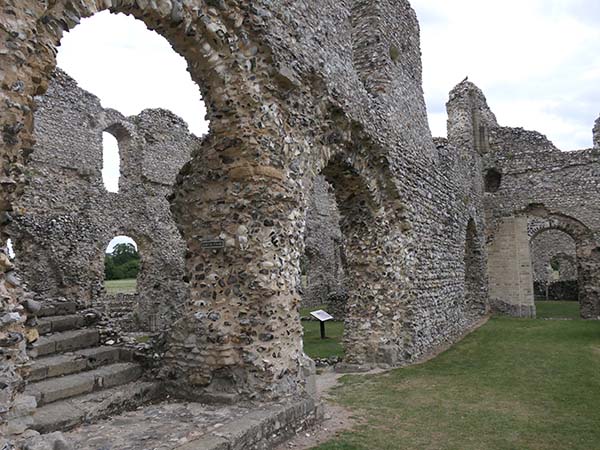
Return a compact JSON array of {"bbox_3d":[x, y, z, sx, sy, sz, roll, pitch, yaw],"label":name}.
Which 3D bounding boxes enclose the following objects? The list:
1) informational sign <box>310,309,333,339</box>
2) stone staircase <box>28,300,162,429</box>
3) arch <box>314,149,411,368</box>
[{"bbox_3d":[0.580,2.482,11.733,0.360,0.690,0.680,-4,-6,26],"label":"informational sign"},{"bbox_3d":[-3.155,1.515,5.405,2.800,1.000,2.150,-4,-7,29],"label":"stone staircase"},{"bbox_3d":[0.505,0.690,7.454,1.250,3.500,3.500,-4,-7,29],"label":"arch"}]

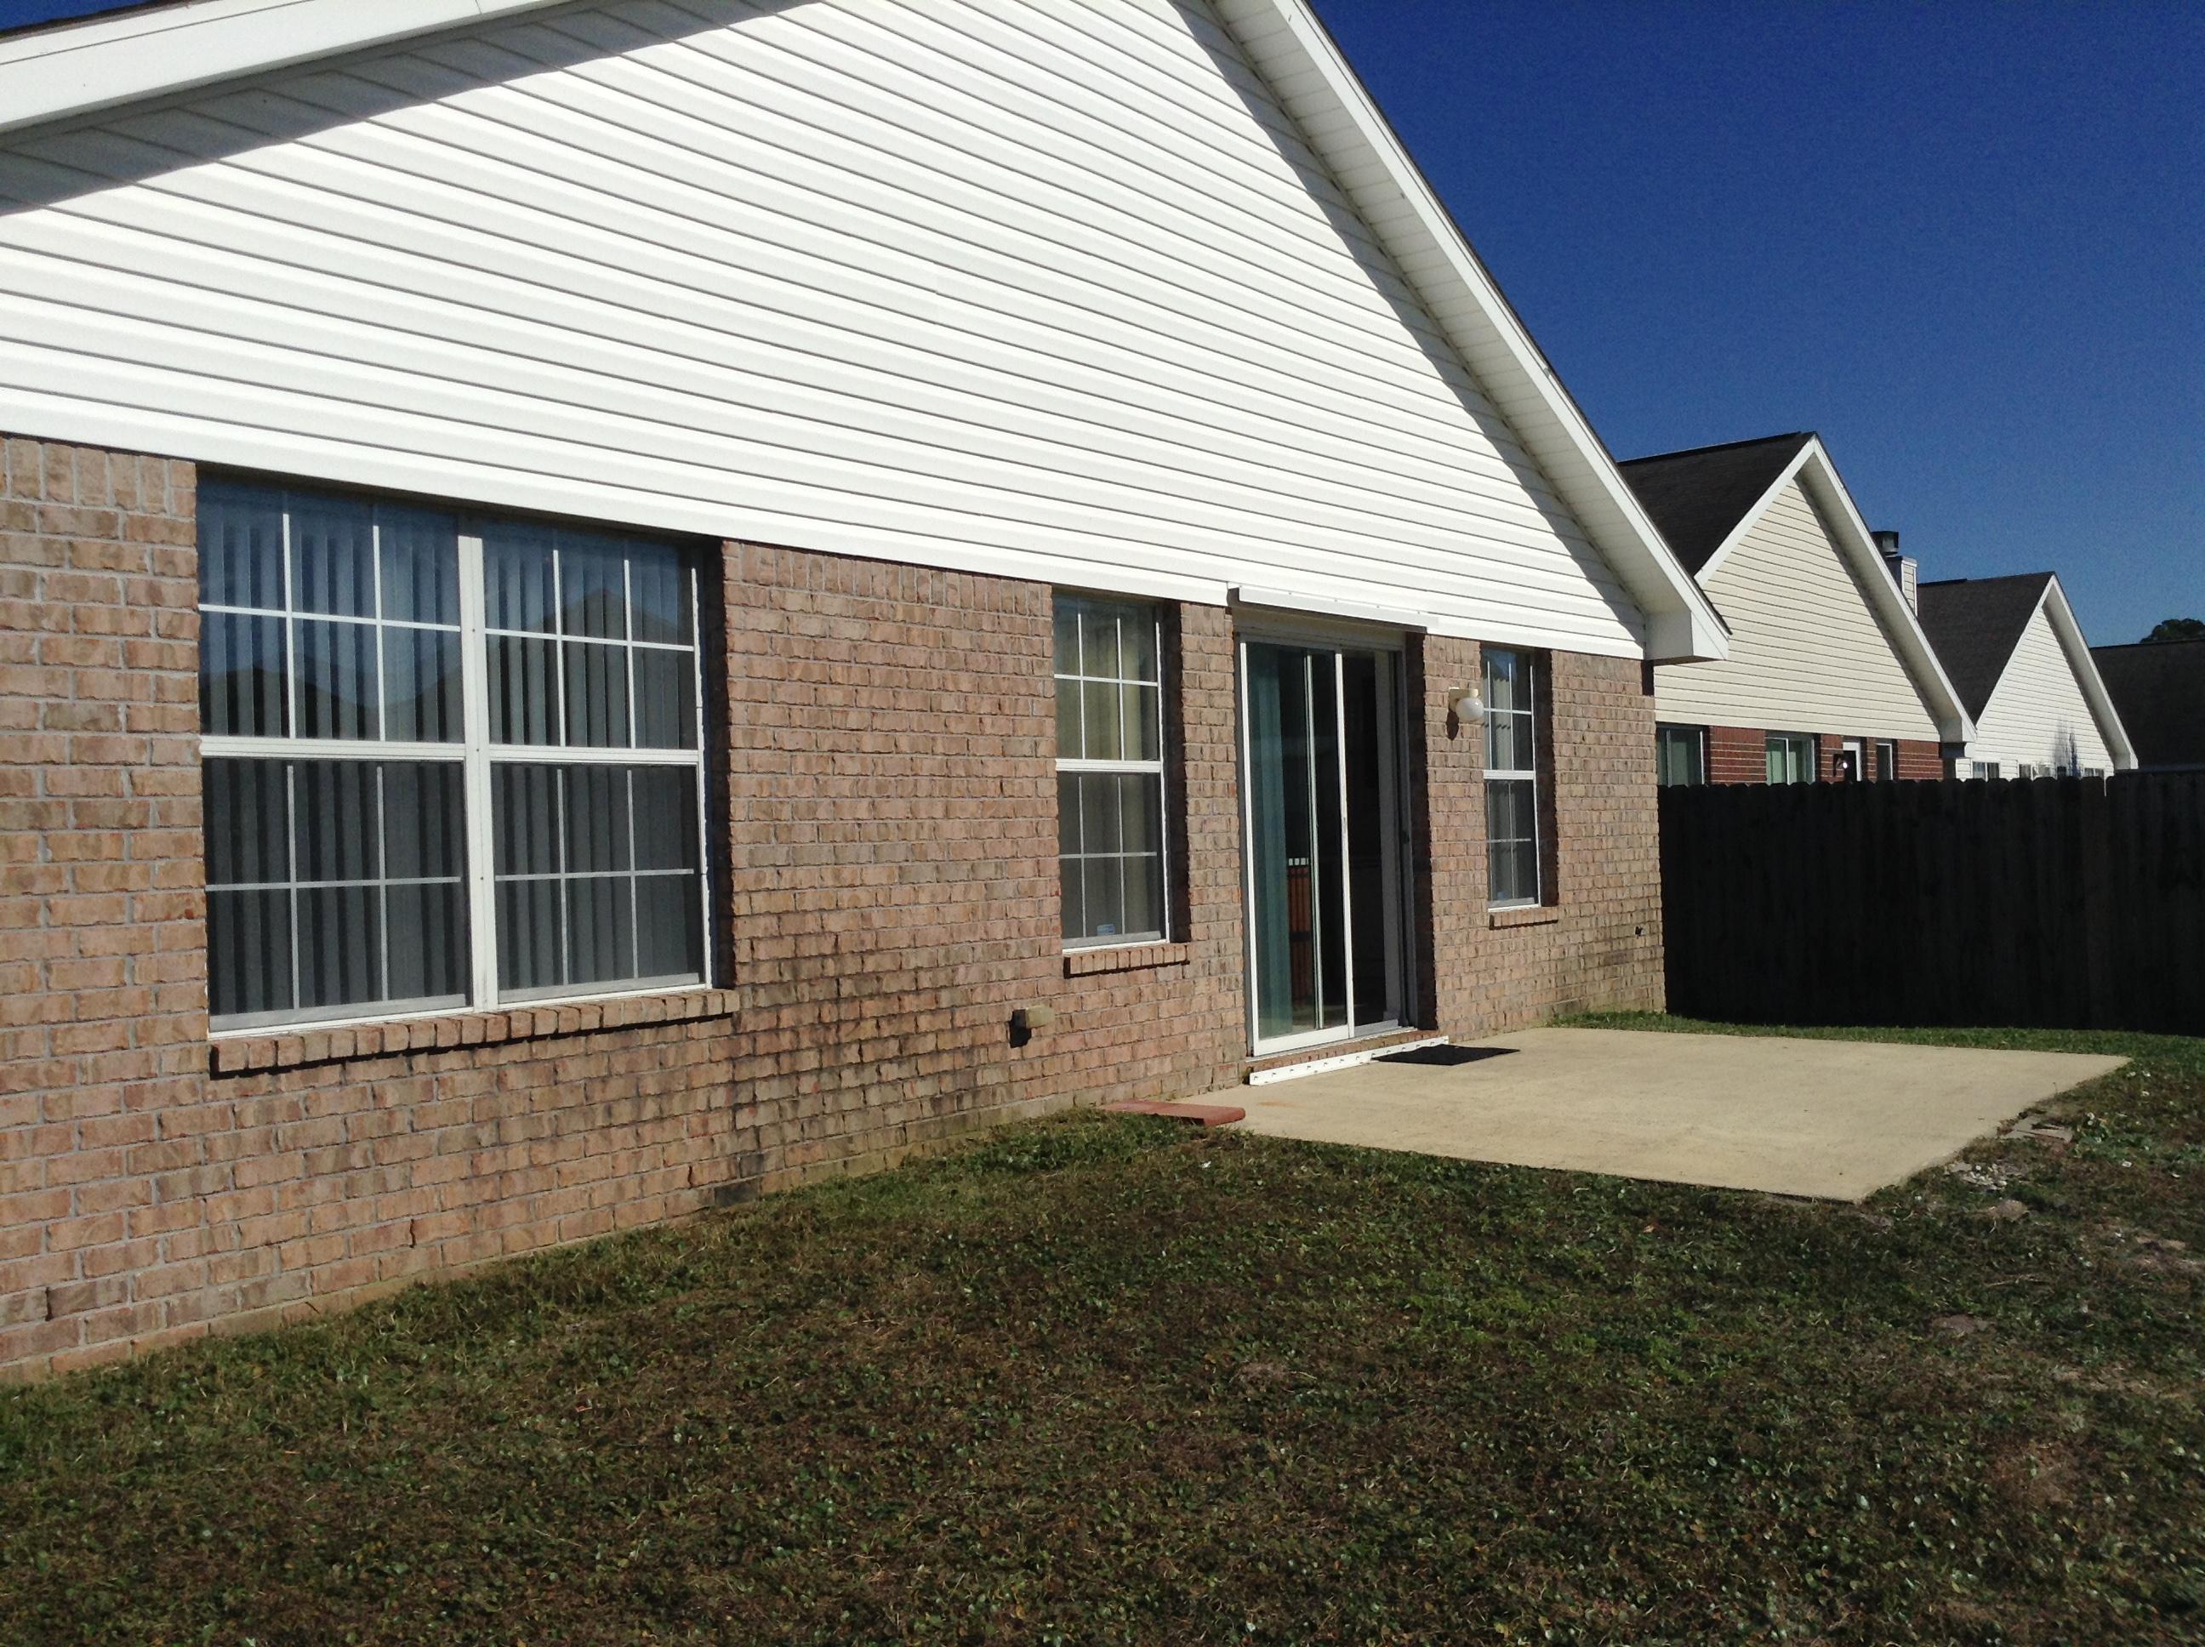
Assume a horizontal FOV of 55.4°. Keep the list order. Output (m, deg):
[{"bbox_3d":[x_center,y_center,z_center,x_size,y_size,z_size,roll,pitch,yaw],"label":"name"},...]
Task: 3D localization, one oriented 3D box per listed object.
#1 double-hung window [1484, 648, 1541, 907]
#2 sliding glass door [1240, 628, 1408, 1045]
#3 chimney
[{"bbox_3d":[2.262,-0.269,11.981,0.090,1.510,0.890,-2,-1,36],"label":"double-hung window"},{"bbox_3d":[1.039,0.083,10.360,0.120,2.020,1.810,-2,-1,36],"label":"sliding glass door"},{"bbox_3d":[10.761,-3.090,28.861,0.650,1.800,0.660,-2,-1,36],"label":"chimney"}]

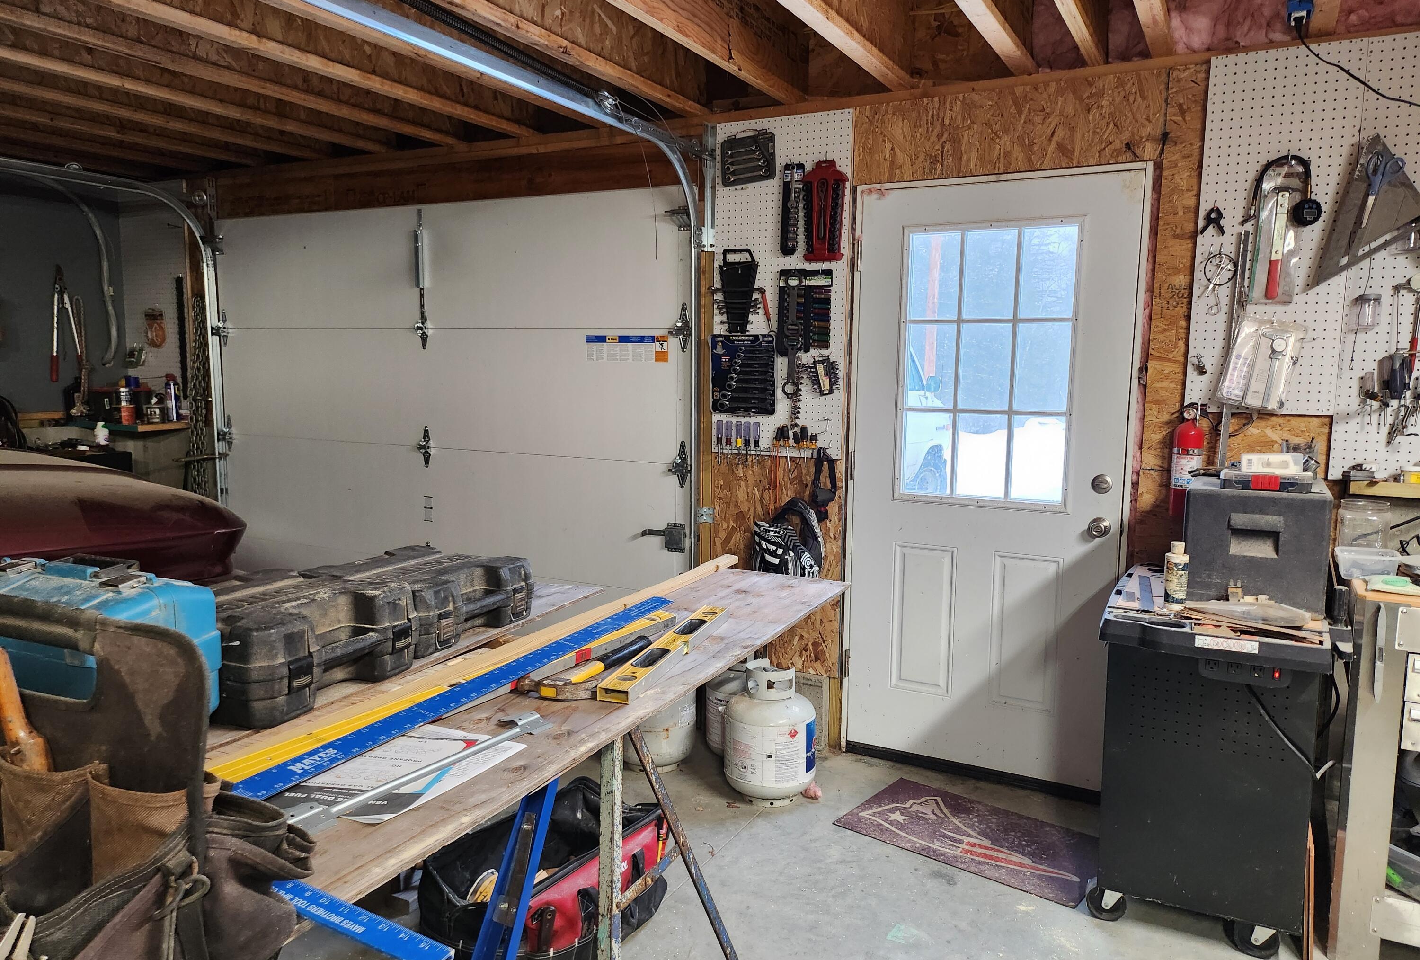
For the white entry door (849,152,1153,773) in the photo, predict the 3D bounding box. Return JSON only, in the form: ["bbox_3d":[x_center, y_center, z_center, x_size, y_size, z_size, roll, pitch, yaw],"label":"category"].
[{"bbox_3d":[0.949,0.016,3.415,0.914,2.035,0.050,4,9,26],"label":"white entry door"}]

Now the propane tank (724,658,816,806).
[{"bbox_3d":[0.207,0.854,3.322,0.310,0.450,0.310,0,8,0],"label":"propane tank"}]

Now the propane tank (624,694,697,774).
[{"bbox_3d":[-0.207,0.811,3.600,0.310,0.450,0.310,0,8,0],"label":"propane tank"}]

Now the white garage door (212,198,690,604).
[{"bbox_3d":[-1.272,-0.149,4.469,2.740,2.130,0.060,4,9,26],"label":"white garage door"}]

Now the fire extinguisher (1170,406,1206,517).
[{"bbox_3d":[1.457,-0.059,3.005,0.090,0.350,0.100,4,9,27],"label":"fire extinguisher"}]

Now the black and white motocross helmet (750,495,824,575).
[{"bbox_3d":[0.274,0.262,3.554,0.245,0.350,0.270,5,20,26],"label":"black and white motocross helmet"}]

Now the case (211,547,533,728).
[{"bbox_3d":[-0.710,0.276,1.998,0.315,0.160,0.770,4,9,27],"label":"case"}]

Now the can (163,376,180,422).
[{"bbox_3d":[-2.847,-0.430,5.204,0.066,0.243,0.066,-2,8,-18],"label":"can"}]

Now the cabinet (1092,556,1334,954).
[{"bbox_3d":[1.369,0.739,2.752,0.510,0.845,0.730,4,9,27],"label":"cabinet"}]

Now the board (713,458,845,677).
[{"bbox_3d":[0.242,0.317,3.768,0.535,0.830,0.020,4,9,27],"label":"board"}]

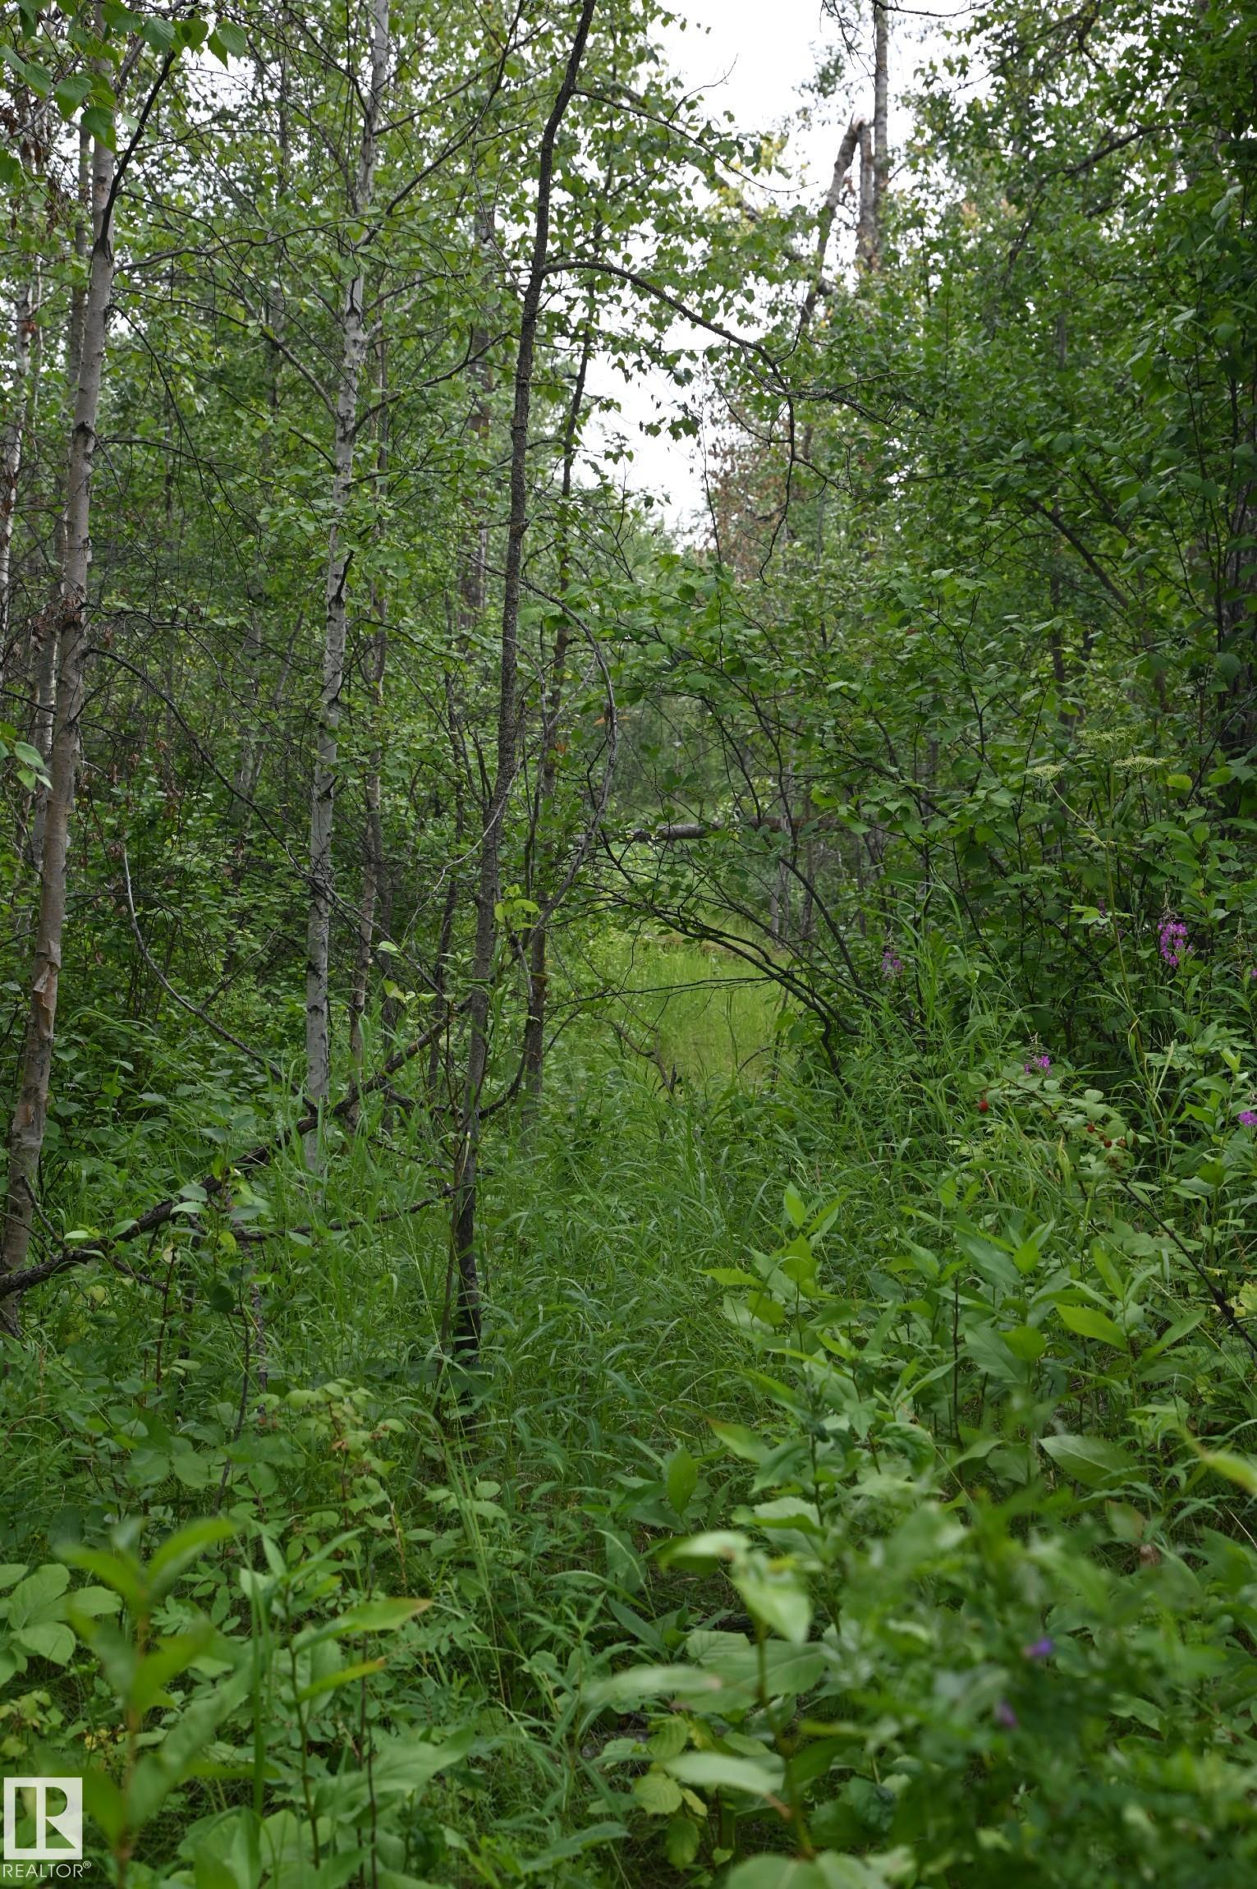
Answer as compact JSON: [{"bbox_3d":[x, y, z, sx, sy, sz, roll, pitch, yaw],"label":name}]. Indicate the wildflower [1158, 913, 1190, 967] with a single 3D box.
[{"bbox_3d":[1.124,-0.009,5.400,0.065,0.113,0.060,0,3,0],"label":"wildflower"}]

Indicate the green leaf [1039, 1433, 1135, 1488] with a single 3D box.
[{"bbox_3d":[0.569,0.640,3.250,0.125,0.065,0.025,23,-31,22],"label":"green leaf"}]

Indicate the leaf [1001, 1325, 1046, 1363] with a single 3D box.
[{"bbox_3d":[0.534,0.540,3.550,0.058,0.050,0.035,0,3,0],"label":"leaf"}]

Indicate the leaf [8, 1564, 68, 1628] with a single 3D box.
[{"bbox_3d":[-0.698,0.771,3.100,0.060,0.022,0.100,23,53,19],"label":"leaf"}]

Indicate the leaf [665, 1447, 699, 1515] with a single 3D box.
[{"bbox_3d":[0.068,0.685,3.350,0.042,0.087,0.025,0,3,0],"label":"leaf"}]

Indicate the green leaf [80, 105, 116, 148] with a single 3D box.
[{"bbox_3d":[-0.748,-1.154,3.700,0.050,0.060,0.025,0,3,0],"label":"green leaf"}]

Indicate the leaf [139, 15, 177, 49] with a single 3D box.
[{"bbox_3d":[-0.664,-1.287,3.700,0.052,0.050,0.022,0,3,-6],"label":"leaf"}]

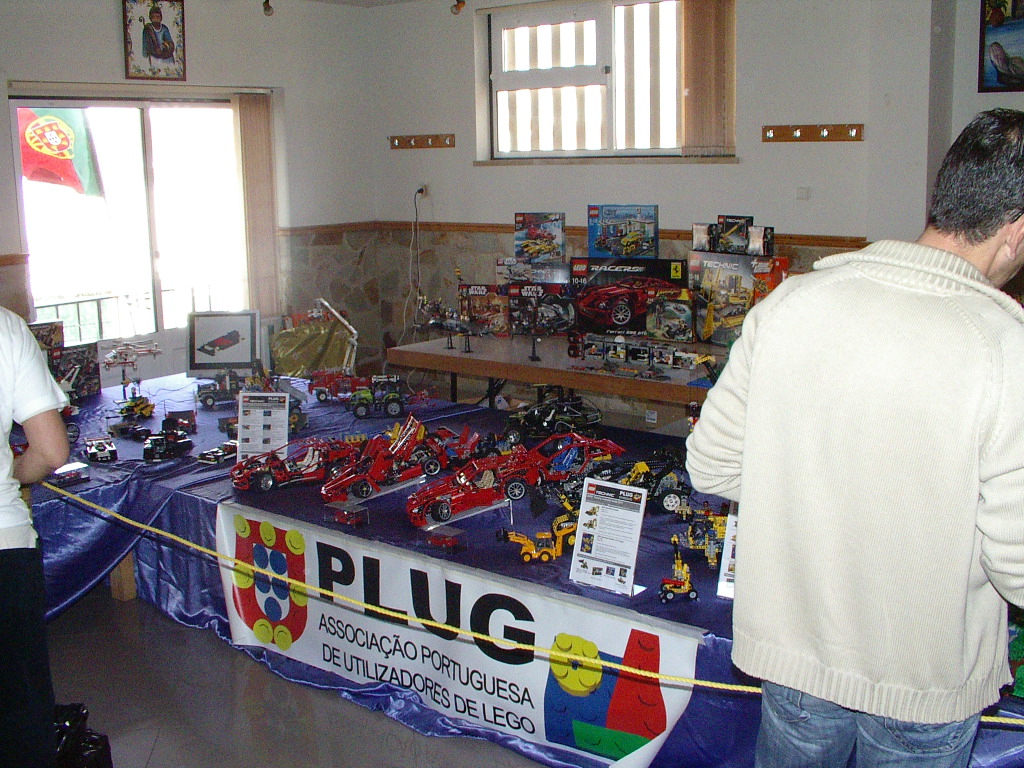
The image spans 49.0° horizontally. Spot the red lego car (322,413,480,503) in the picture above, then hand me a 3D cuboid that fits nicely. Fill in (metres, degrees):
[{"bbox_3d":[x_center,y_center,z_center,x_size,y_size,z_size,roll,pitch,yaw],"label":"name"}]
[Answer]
[{"bbox_3d":[-0.418,0.276,4.000,0.470,0.175,0.230,-16,15,-12],"label":"red lego car"}]

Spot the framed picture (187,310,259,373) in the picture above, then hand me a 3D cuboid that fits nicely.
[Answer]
[{"bbox_3d":[-1.604,-0.220,6.250,0.405,0.375,0.060,-1,1,0],"label":"framed picture"}]

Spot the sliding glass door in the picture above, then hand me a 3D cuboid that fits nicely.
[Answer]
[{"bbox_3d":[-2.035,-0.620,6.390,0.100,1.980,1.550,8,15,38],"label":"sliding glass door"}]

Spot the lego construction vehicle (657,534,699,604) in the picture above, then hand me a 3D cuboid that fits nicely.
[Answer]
[{"bbox_3d":[0.444,0.491,2.990,0.105,0.175,0.080,-1,11,0],"label":"lego construction vehicle"}]

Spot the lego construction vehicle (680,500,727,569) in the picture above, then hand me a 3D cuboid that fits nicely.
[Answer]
[{"bbox_3d":[0.576,0.446,3.330,0.160,0.130,0.180,-1,11,0],"label":"lego construction vehicle"}]

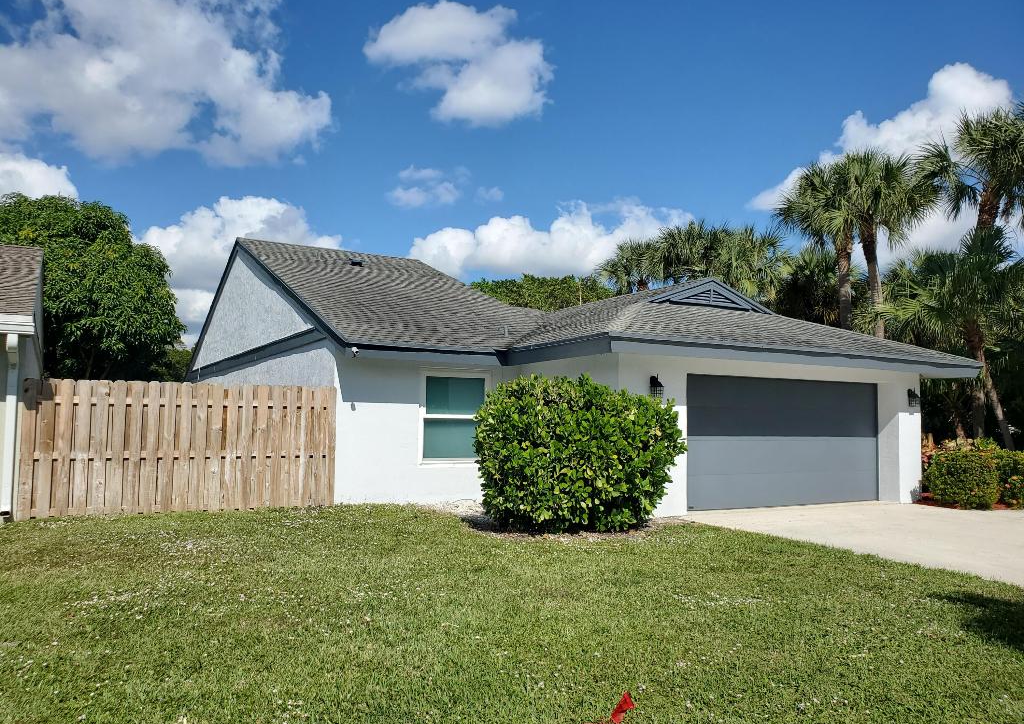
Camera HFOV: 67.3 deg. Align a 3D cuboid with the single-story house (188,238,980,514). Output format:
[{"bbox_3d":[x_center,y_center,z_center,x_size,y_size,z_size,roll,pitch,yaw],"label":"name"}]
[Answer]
[{"bbox_3d":[-1.106,-0.075,21.086,11.900,5.950,20.600,3,-4,-30],"label":"single-story house"}]

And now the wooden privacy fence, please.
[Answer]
[{"bbox_3d":[-4.569,1.224,11.028,4.150,1.830,0.120,3,-4,-26],"label":"wooden privacy fence"}]

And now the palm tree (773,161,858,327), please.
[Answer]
[{"bbox_3d":[10.017,-1.654,24.688,3.300,9.810,3.300,1,-4,0],"label":"palm tree"}]

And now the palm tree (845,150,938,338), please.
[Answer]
[{"bbox_3d":[12.030,-1.802,24.677,3.400,10.170,3.400,1,-4,0],"label":"palm tree"}]

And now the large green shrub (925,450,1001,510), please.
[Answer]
[{"bbox_3d":[8.201,2.063,14.004,1.250,1.050,1.150,3,-4,-30],"label":"large green shrub"}]

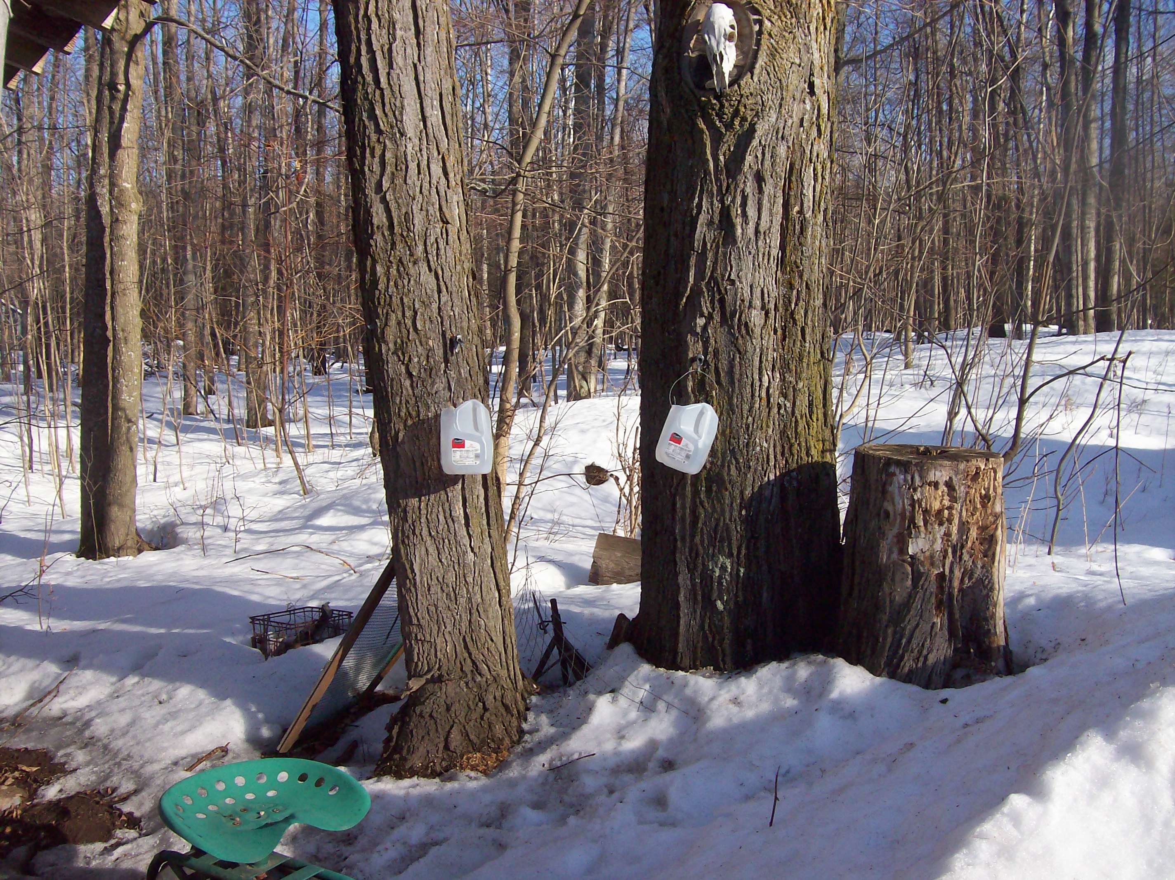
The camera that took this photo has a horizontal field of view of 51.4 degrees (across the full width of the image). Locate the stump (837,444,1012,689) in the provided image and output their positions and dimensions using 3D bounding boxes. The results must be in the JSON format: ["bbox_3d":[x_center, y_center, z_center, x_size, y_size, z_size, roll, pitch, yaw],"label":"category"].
[{"bbox_3d":[1.115,0.406,4.045,0.550,0.730,0.550,1,6,16],"label":"stump"}]

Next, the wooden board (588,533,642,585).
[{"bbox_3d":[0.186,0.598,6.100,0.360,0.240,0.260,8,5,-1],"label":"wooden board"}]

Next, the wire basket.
[{"bbox_3d":[-1.265,0.874,5.384,0.280,0.180,0.340,4,7,38],"label":"wire basket"}]

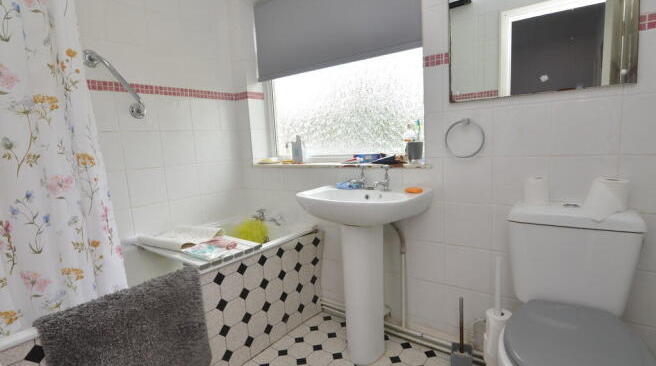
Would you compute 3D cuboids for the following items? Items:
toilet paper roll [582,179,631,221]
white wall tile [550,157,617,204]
[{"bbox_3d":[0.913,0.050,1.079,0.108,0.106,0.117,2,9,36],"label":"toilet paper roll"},{"bbox_3d":[0.940,-0.001,1.207,0.200,0.200,0.010,2,9,36],"label":"white wall tile"}]

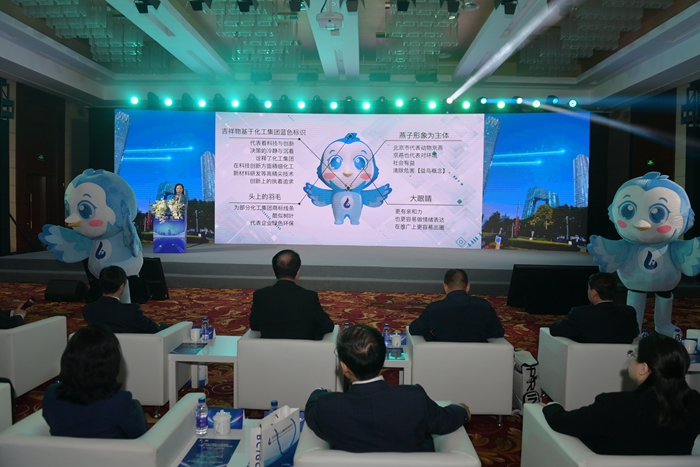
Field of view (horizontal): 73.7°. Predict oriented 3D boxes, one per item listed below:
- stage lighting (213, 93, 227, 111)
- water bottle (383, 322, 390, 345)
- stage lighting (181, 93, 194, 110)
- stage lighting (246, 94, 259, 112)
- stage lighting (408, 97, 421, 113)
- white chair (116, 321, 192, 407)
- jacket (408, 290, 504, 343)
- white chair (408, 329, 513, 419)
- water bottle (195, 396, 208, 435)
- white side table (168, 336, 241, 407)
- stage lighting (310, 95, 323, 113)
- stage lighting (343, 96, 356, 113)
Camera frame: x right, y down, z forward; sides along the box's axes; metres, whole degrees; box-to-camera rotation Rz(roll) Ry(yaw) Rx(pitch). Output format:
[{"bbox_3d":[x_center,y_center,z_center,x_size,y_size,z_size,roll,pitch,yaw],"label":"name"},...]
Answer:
[{"bbox_3d":[-3.719,-3.762,13.300,0.400,0.500,0.380,1,3,0],"label":"stage lighting"},{"bbox_3d":[0.299,0.826,3.805,0.059,0.193,0.059,1,3,3],"label":"water bottle"},{"bbox_3d":[-4.631,-3.762,13.300,0.400,0.500,0.380,1,3,0],"label":"stage lighting"},{"bbox_3d":[-2.989,-4.008,14.307,0.360,0.550,0.360,1,3,2],"label":"stage lighting"},{"bbox_3d":[1.967,-3.854,14.124,0.360,0.550,0.360,1,3,2],"label":"stage lighting"},{"bbox_3d":[-1.727,1.050,3.771,0.724,0.584,0.588,1,3,3],"label":"white chair"},{"bbox_3d":[0.858,0.749,3.760,0.740,0.600,0.420,1,3,0],"label":"jacket"},{"bbox_3d":[0.833,1.100,3.711,0.724,0.584,0.588,1,3,3],"label":"white chair"},{"bbox_3d":[-0.732,0.901,2.300,0.061,0.190,0.061,1,3,0],"label":"water bottle"},{"bbox_3d":[-1.087,1.126,3.763,0.518,0.457,0.534,1,3,3],"label":"white side table"},{"bbox_3d":[-1.006,-3.942,14.234,0.360,0.550,0.360,1,3,2],"label":"stage lighting"},{"bbox_3d":[-0.015,-3.911,14.197,0.360,0.550,0.360,1,3,2],"label":"stage lighting"}]

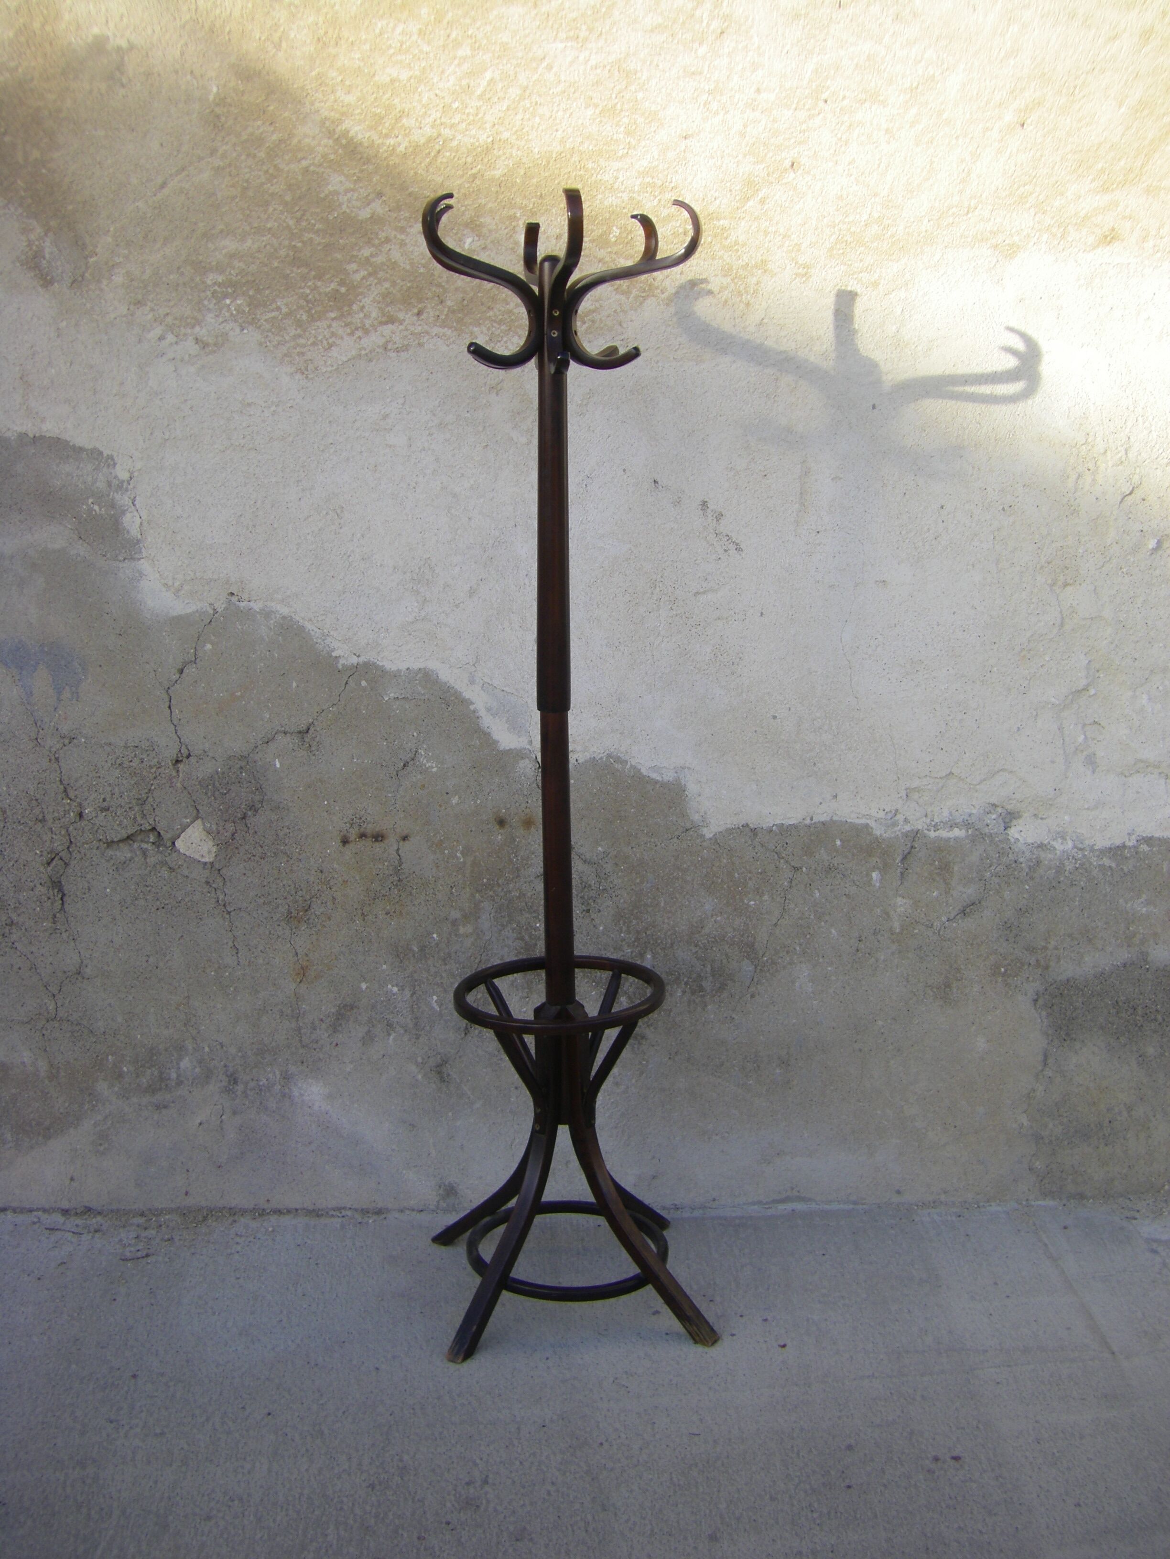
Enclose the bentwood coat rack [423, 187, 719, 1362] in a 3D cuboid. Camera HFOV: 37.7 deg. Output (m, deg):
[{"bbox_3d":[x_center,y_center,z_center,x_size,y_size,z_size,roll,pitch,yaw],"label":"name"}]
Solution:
[{"bbox_3d":[-0.045,0.005,2.894,0.470,1.865,0.485,-2,12,-7],"label":"bentwood coat rack"}]

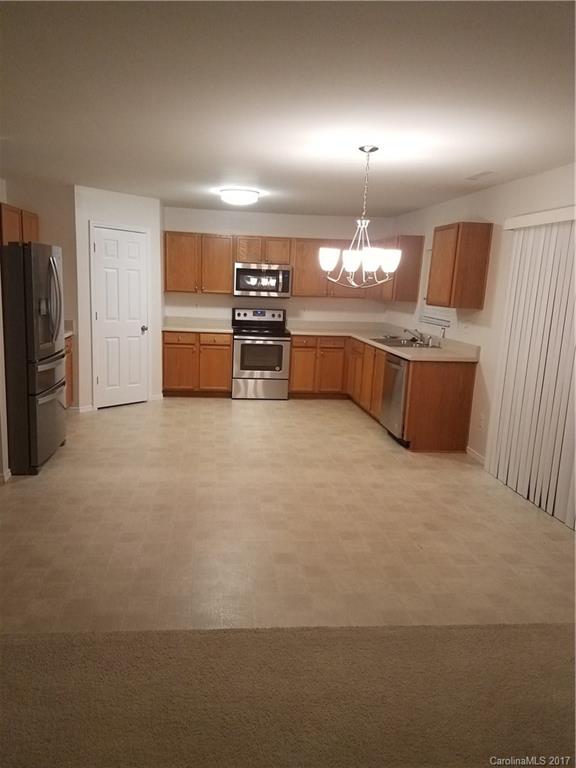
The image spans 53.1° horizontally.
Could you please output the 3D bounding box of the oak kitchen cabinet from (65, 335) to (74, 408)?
[{"bbox_3d":[-2.732,-0.057,6.300,0.610,0.876,0.800,1,11,-8],"label":"oak kitchen cabinet"}]

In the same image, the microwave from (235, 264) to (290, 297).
[{"bbox_3d":[-0.358,-1.412,7.872,0.758,0.426,0.405,1,10,-8],"label":"microwave"}]

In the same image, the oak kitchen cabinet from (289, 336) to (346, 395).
[{"bbox_3d":[0.370,-0.280,8.050,0.763,0.826,0.625,1,10,-8],"label":"oak kitchen cabinet"}]

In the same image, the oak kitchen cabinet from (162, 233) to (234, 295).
[{"bbox_3d":[-1.181,-1.628,7.754,0.895,0.764,0.325,1,11,-8],"label":"oak kitchen cabinet"}]

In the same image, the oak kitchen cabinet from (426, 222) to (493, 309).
[{"bbox_3d":[1.632,-1.119,5.543,0.322,0.764,0.620,1,11,-8],"label":"oak kitchen cabinet"}]

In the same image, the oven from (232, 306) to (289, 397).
[{"bbox_3d":[-0.382,-0.418,7.889,0.755,1.166,0.680,1,11,-8],"label":"oven"}]

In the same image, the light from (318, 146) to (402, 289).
[{"bbox_3d":[0.509,-1.094,3.839,0.571,0.896,0.571,1,11,-8],"label":"light"}]

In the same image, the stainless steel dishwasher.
[{"bbox_3d":[1.361,0.128,5.899,0.600,0.815,0.615,1,10,-8],"label":"stainless steel dishwasher"}]

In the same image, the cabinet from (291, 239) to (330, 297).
[{"bbox_3d":[0.289,-1.591,7.965,0.543,0.766,0.325,1,10,-8],"label":"cabinet"}]

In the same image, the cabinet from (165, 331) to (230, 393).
[{"bbox_3d":[-1.218,-0.293,7.852,0.895,0.876,0.620,1,11,-8],"label":"cabinet"}]

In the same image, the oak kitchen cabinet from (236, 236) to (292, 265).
[{"bbox_3d":[-0.347,-1.805,7.846,0.758,0.358,0.325,1,10,-8],"label":"oak kitchen cabinet"}]

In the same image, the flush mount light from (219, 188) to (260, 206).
[{"bbox_3d":[-0.498,-1.912,5.928,0.400,0.120,0.400,1,11,-8],"label":"flush mount light"}]

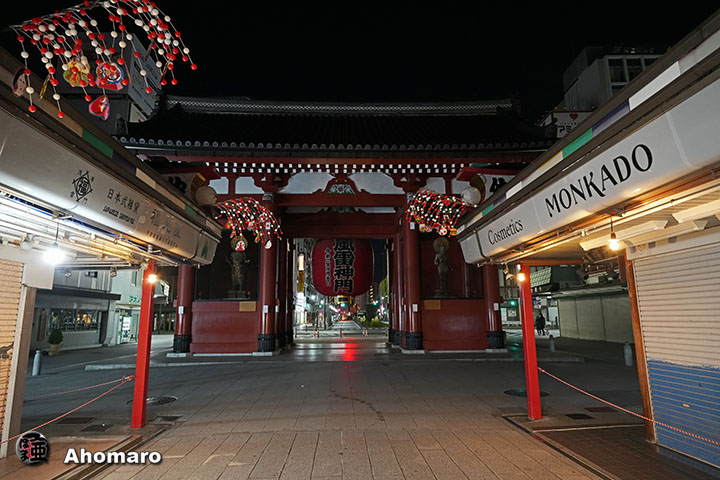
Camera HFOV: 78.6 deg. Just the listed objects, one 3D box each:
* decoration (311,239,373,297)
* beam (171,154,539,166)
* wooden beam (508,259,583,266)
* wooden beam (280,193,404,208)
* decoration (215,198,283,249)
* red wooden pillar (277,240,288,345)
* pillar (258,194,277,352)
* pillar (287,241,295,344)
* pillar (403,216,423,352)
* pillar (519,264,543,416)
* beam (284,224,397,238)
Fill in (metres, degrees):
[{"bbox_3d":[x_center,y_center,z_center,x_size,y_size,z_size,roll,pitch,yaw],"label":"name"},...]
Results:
[{"bbox_3d":[-0.874,1.220,22.420,3.150,3.350,3.150,0,-10,-3],"label":"decoration"},{"bbox_3d":[-0.313,-2.601,14.487,12.300,0.350,0.300,0,-10,-3],"label":"beam"},{"bbox_3d":[2.720,0.330,6.316,1.000,0.100,0.130,0,-10,-3],"label":"wooden beam"},{"bbox_3d":[-0.739,-1.529,17.123,5.000,0.520,0.400,0,-10,-3],"label":"wooden beam"},{"bbox_3d":[-1.661,-0.269,6.585,1.000,0.740,0.800,0,-10,-3],"label":"decoration"},{"bbox_3d":[-3.555,2.009,20.126,0.600,5.560,0.600,0,-10,-3],"label":"red wooden pillar"},{"bbox_3d":[-3.395,1.139,16.526,0.640,5.930,0.640,0,-10,-3],"label":"pillar"},{"bbox_3d":[-3.707,2.627,23.568,0.600,5.560,0.600,0,-10,-3],"label":"pillar"},{"bbox_3d":[1.970,1.198,16.754,0.640,5.800,0.640,0,-10,-3],"label":"pillar"},{"bbox_3d":[2.355,1.381,6.111,0.165,2.090,0.165,0,-10,-3],"label":"pillar"},{"bbox_3d":[-0.896,-0.399,20.676,5.200,0.660,0.400,0,-10,-3],"label":"beam"}]

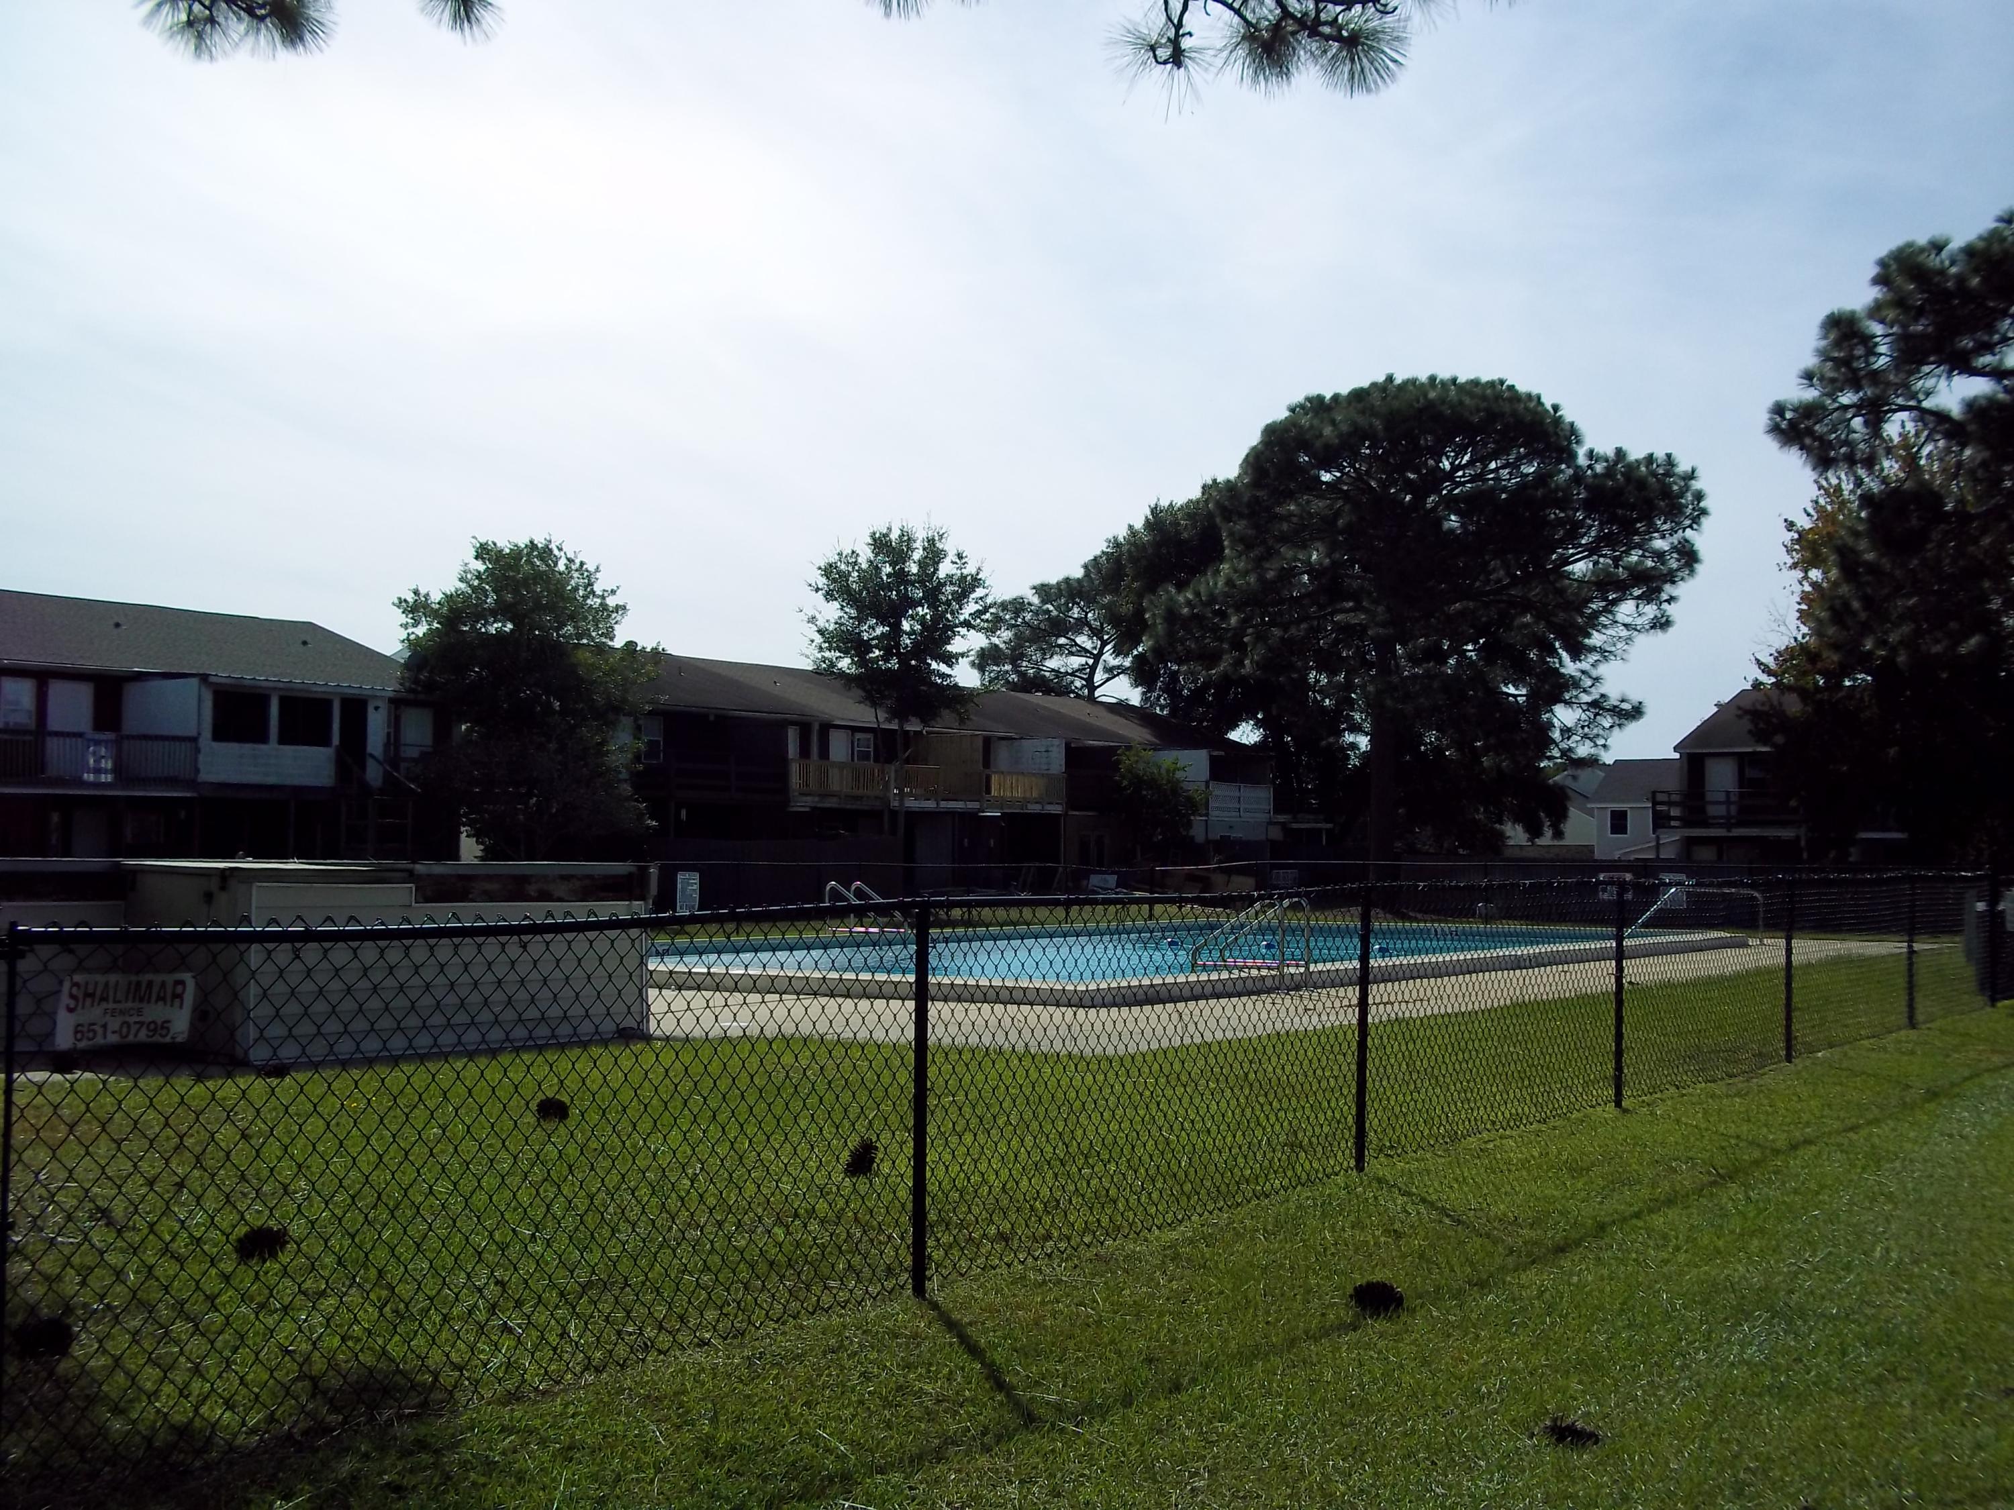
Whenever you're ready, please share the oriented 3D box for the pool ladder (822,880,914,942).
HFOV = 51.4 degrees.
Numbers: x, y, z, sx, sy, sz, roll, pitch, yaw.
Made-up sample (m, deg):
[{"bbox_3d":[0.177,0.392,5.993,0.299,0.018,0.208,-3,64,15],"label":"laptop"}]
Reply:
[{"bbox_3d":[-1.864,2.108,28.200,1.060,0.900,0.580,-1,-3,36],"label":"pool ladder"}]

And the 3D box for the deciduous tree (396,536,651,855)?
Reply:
[{"bbox_3d":[-10.189,-0.641,44.642,5.400,7.930,5.200,1,-2,-13],"label":"deciduous tree"}]

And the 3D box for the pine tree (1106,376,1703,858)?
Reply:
[{"bbox_3d":[8.514,-2.410,44.216,12.000,11.190,11.000,0,-2,11],"label":"pine tree"}]

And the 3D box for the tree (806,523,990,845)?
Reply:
[{"bbox_3d":[-2.922,-1.138,57.195,4.900,10.290,4.800,1,-2,-3],"label":"tree"}]

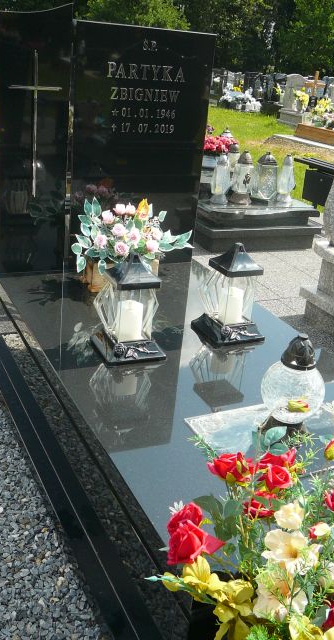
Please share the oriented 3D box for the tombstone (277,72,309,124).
[{"bbox_3d":[2.791,-4.725,13.810,0.632,0.958,0.391,-6,25,-25],"label":"tombstone"}]

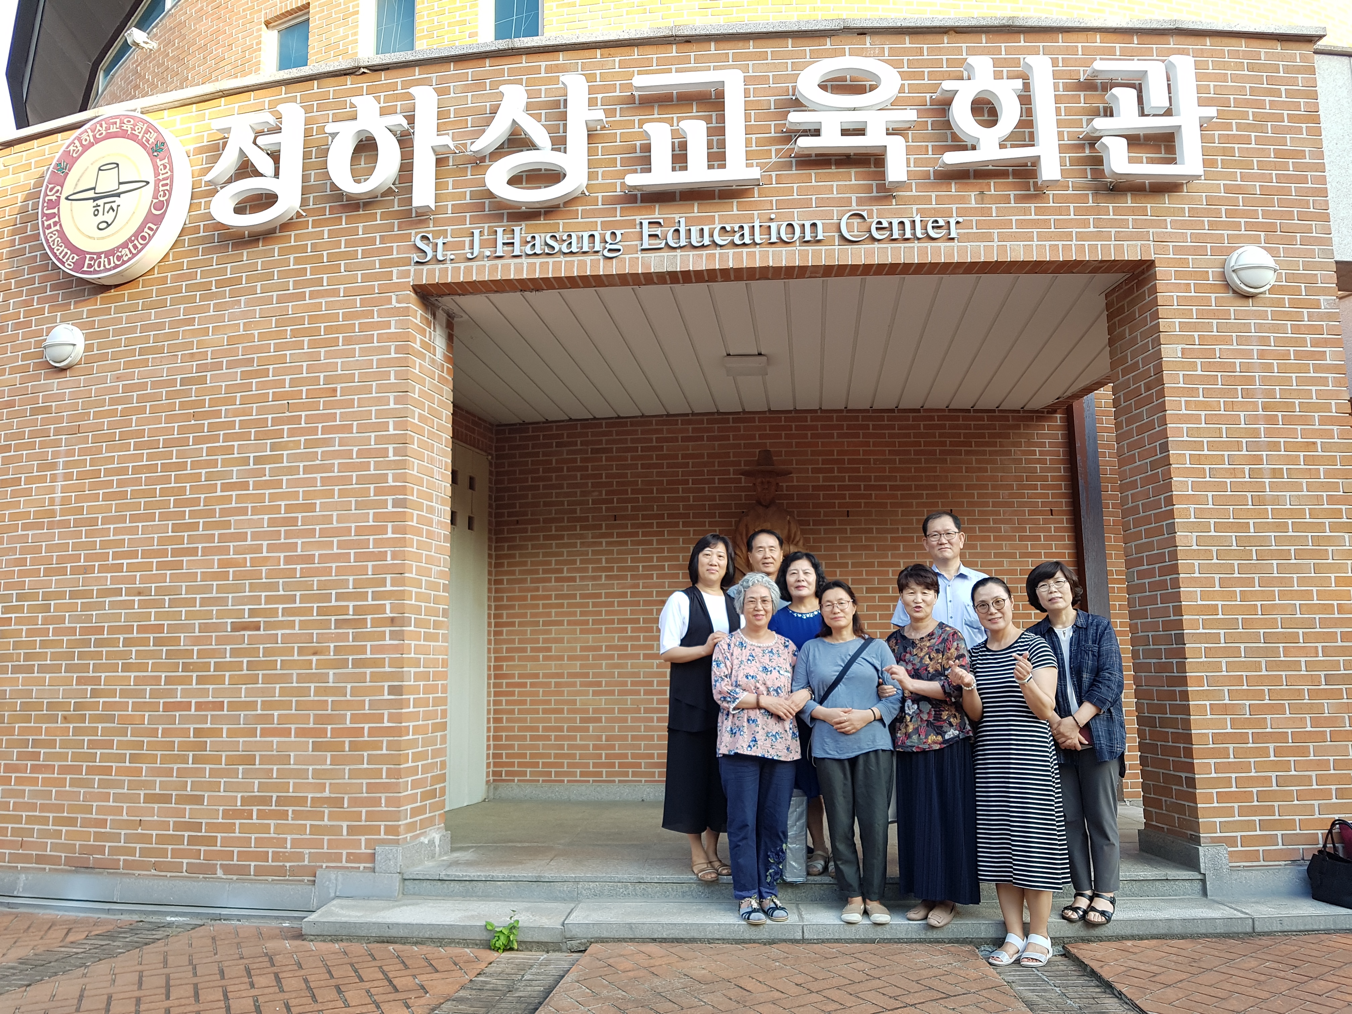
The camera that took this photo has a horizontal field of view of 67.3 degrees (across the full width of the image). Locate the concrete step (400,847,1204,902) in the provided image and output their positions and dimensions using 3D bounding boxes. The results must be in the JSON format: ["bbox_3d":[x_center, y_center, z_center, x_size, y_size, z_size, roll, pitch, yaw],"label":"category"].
[{"bbox_3d":[0.570,1.821,5.053,3.755,0.130,0.813,-1,-8,4],"label":"concrete step"}]

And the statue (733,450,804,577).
[{"bbox_3d":[0.682,0.479,7.336,0.560,1.800,0.450,-1,-8,4],"label":"statue"}]

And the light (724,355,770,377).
[{"bbox_3d":[0.461,-0.916,6.566,0.270,0.080,0.210,-1,-8,0],"label":"light"}]

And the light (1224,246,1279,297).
[{"bbox_3d":[2.890,-1.192,5.084,0.243,0.243,0.115,0,-8,-6],"label":"light"}]

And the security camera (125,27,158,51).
[{"bbox_3d":[-5.708,-5.004,10.856,0.150,0.170,0.330,-6,-9,30],"label":"security camera"}]

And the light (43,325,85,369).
[{"bbox_3d":[-3.498,-0.913,5.776,0.243,0.243,0.115,-4,-9,19],"label":"light"}]

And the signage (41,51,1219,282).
[{"bbox_3d":[-0.494,-1.809,5.345,6.452,1.070,0.483,-2,-8,7],"label":"signage"}]

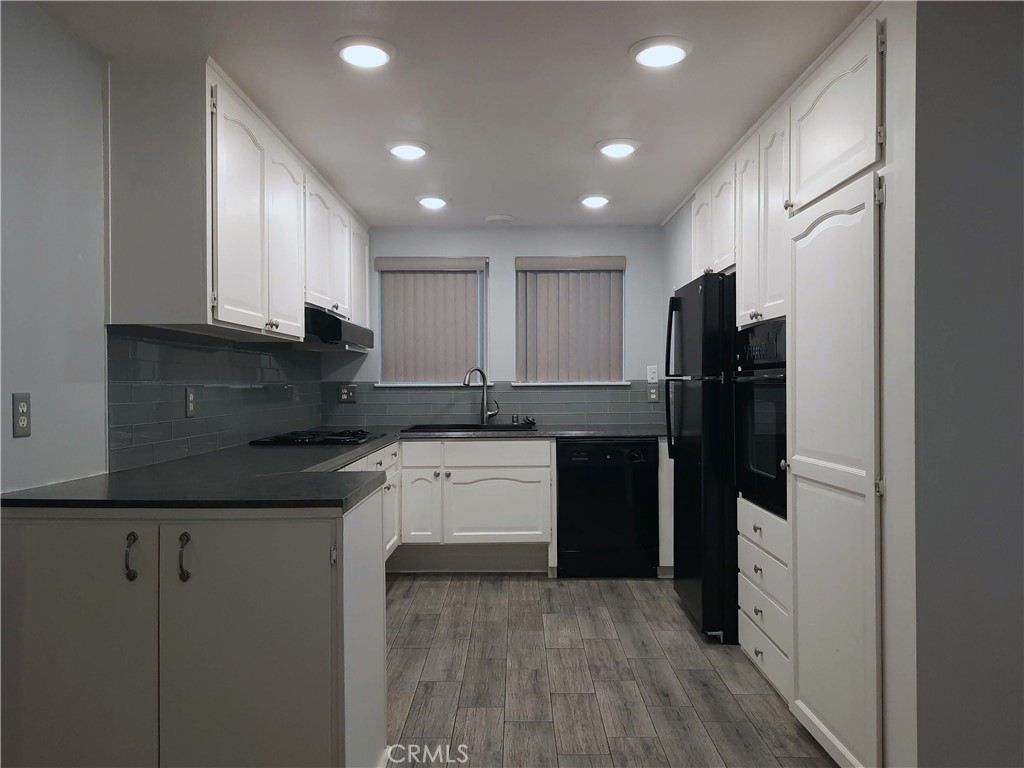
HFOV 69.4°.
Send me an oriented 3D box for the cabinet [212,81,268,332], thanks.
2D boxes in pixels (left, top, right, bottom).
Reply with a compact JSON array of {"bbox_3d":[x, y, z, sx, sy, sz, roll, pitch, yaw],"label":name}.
[{"bbox_3d":[-1.166,-0.622,2.728,0.352,0.843,0.534,0,0,0],"label":"cabinet"}]

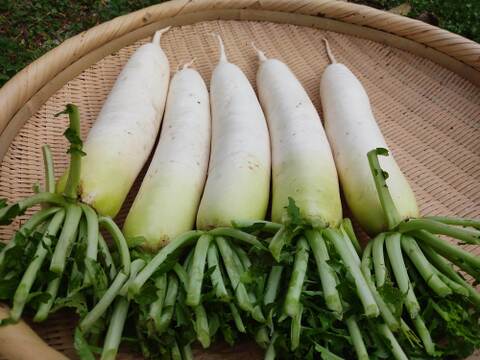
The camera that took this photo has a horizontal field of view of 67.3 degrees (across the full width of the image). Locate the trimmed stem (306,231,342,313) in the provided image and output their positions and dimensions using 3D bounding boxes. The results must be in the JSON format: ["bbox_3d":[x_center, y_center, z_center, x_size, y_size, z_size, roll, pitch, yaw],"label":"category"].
[{"bbox_3d":[0.073,0.077,0.315,0.013,0.011,0.077,-8,56,-6],"label":"trimmed stem"}]

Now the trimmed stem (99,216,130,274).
[{"bbox_3d":[-0.124,0.065,0.353,0.018,0.018,0.064,-27,61,-20],"label":"trimmed stem"}]

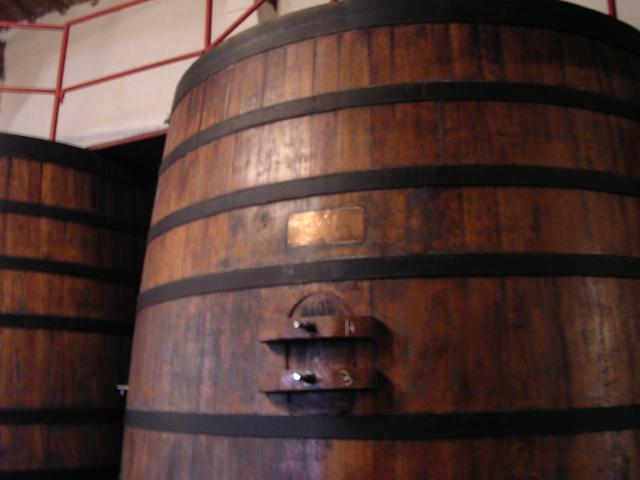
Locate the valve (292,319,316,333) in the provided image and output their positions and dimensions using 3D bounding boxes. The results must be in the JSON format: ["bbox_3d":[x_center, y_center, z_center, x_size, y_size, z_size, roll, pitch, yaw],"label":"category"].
[{"bbox_3d":[-0.058,0.328,2.690,0.045,0.042,0.140,-6,-13,22],"label":"valve"}]

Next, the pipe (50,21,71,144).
[{"bbox_3d":[-2.013,-1.175,5.428,0.045,1.085,0.045,1,-12,0],"label":"pipe"}]

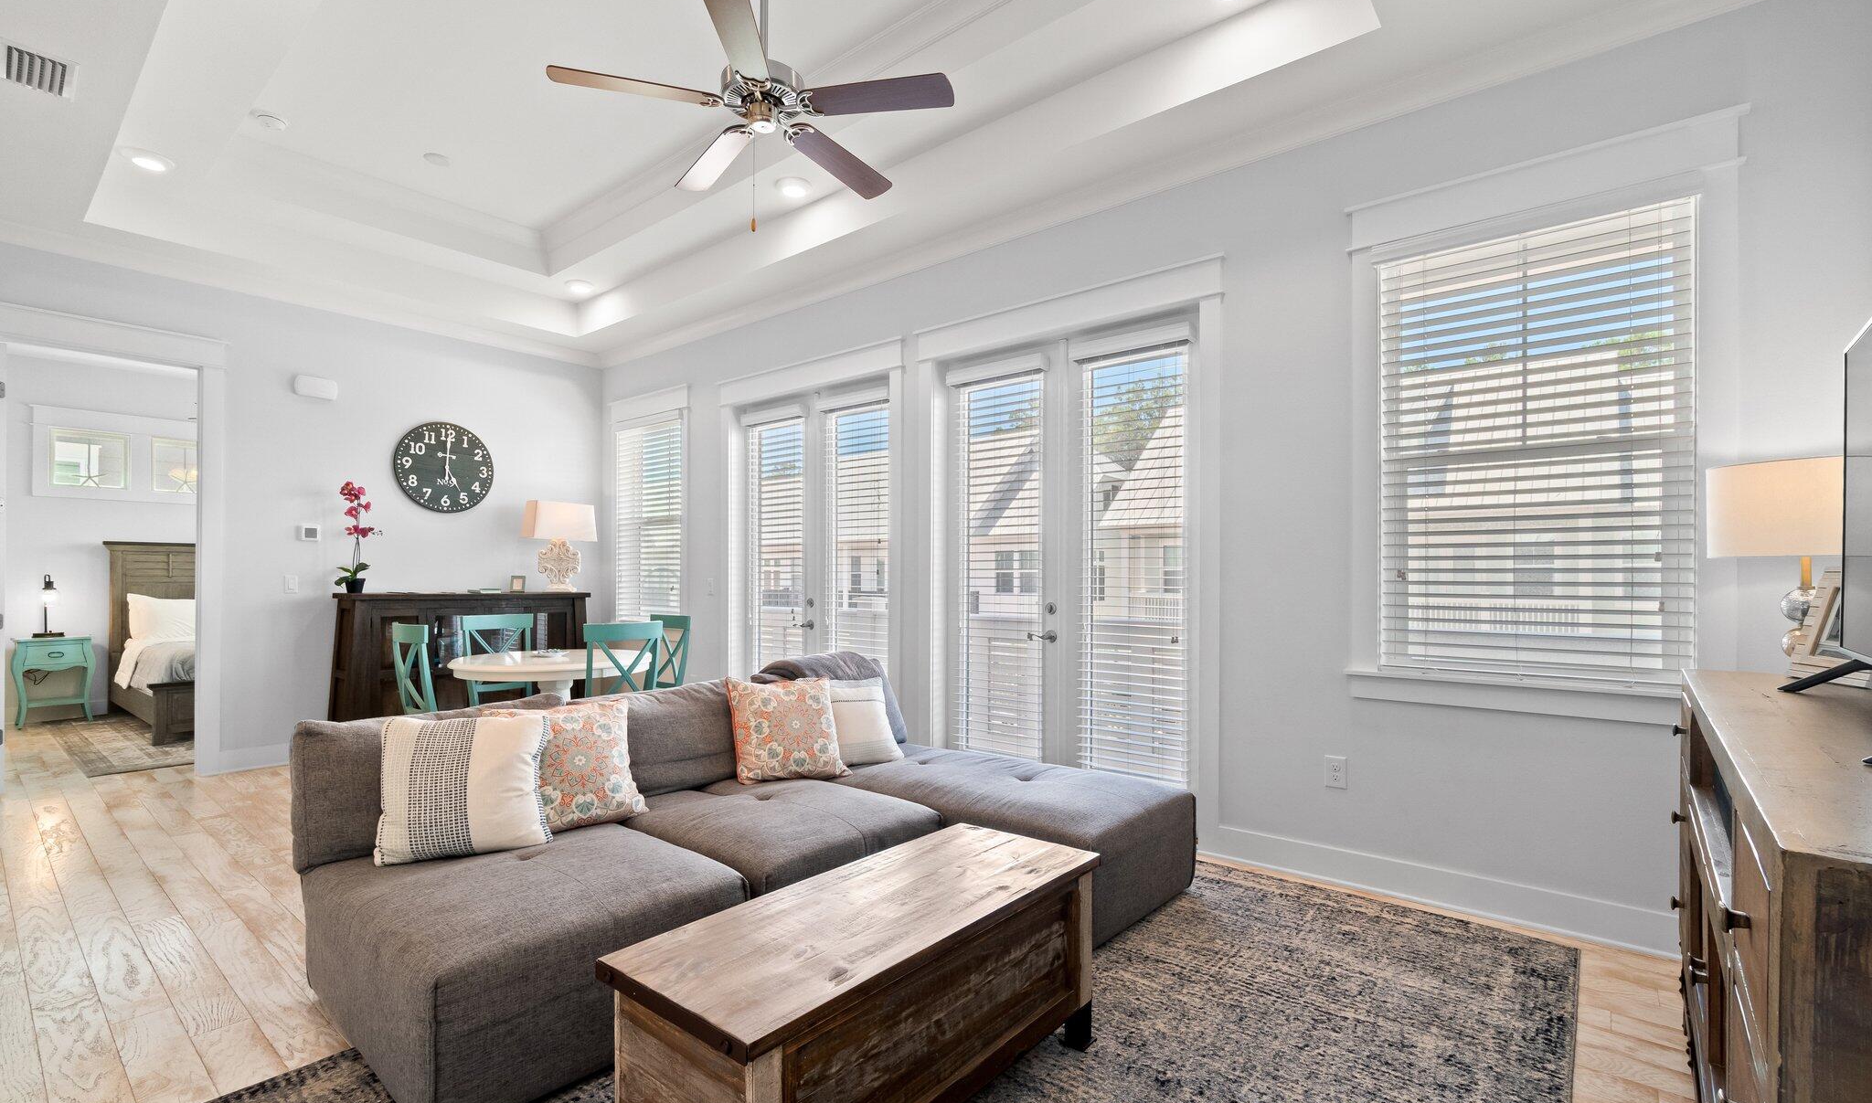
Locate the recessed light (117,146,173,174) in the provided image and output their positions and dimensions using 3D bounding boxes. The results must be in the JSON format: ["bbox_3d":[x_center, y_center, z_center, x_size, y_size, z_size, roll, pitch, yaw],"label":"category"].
[{"bbox_3d":[-4.034,-1.997,3.979,0.195,0.030,0.195,-1,-2,39],"label":"recessed light"}]

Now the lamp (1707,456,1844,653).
[{"bbox_3d":[2.355,0.059,2.115,0.390,0.600,0.390,-1,-2,39],"label":"lamp"}]

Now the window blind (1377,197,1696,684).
[{"bbox_3d":[2.083,-0.341,2.764,0.890,1.600,0.060,-1,-2,39],"label":"window blind"}]

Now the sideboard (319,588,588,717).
[{"bbox_3d":[-3.390,0.860,5.687,0.420,1.070,1.600,-1,-2,39],"label":"sideboard"}]

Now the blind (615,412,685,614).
[{"bbox_3d":[-2.302,-0.262,6.254,0.920,1.600,0.060,-1,-2,39],"label":"blind"}]

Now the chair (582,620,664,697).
[{"bbox_3d":[-1.829,0.883,4.329,0.450,0.970,0.520,2,-3,-44],"label":"chair"}]

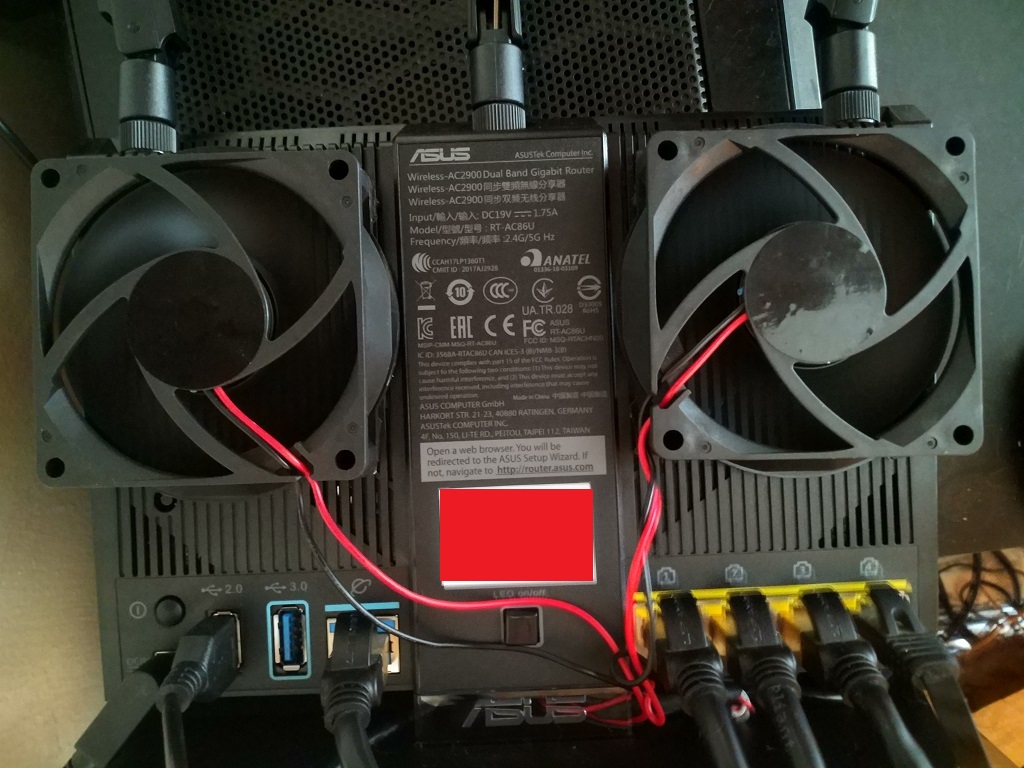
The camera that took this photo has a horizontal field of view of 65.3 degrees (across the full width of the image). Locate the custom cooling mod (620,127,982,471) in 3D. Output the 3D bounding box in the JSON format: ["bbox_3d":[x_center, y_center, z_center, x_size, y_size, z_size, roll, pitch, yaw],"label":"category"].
[{"bbox_3d":[0.064,-0.019,0.176,0.075,0.018,0.075,-1,89,0],"label":"custom cooling mod"}]

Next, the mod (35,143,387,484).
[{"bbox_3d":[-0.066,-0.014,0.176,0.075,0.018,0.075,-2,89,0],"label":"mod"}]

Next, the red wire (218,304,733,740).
[{"bbox_3d":[-0.007,0.029,0.171,0.109,0.023,0.086,-2,89,0],"label":"red wire"}]

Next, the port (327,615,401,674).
[{"bbox_3d":[-0.033,0.058,0.184,0.016,0.013,0.013,-2,92,0],"label":"port"}]

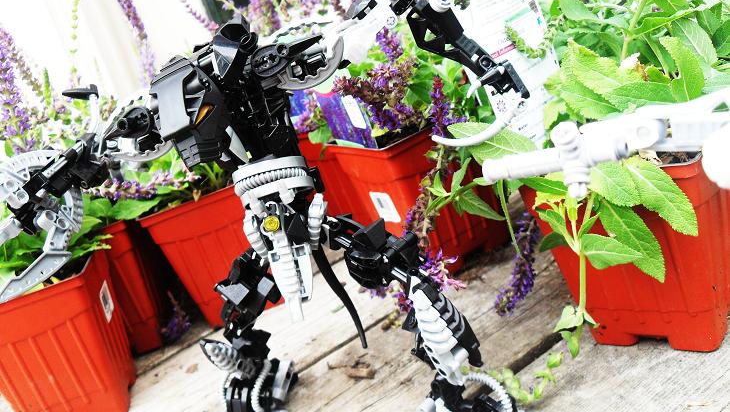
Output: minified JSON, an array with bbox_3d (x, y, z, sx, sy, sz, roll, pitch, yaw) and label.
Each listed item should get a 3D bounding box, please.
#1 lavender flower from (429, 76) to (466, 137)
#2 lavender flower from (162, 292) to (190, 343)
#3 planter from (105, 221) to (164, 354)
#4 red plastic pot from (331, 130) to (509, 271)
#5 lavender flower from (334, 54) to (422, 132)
[{"bbox_3d":[0.065,-0.079,0.589,0.030,0.049,0.028,-5,18,-5],"label":"lavender flower"},{"bbox_3d":[-0.175,0.103,0.685,0.026,0.047,0.026,-19,18,0],"label":"lavender flower"},{"bbox_3d":[-0.255,0.080,0.697,0.106,0.124,0.106,-24,18,-15],"label":"planter"},{"bbox_3d":[0.056,-0.013,0.647,0.106,0.124,0.106,-27,19,-21],"label":"red plastic pot"},{"bbox_3d":[0.009,-0.092,0.599,0.073,0.056,0.055,-19,18,0],"label":"lavender flower"}]

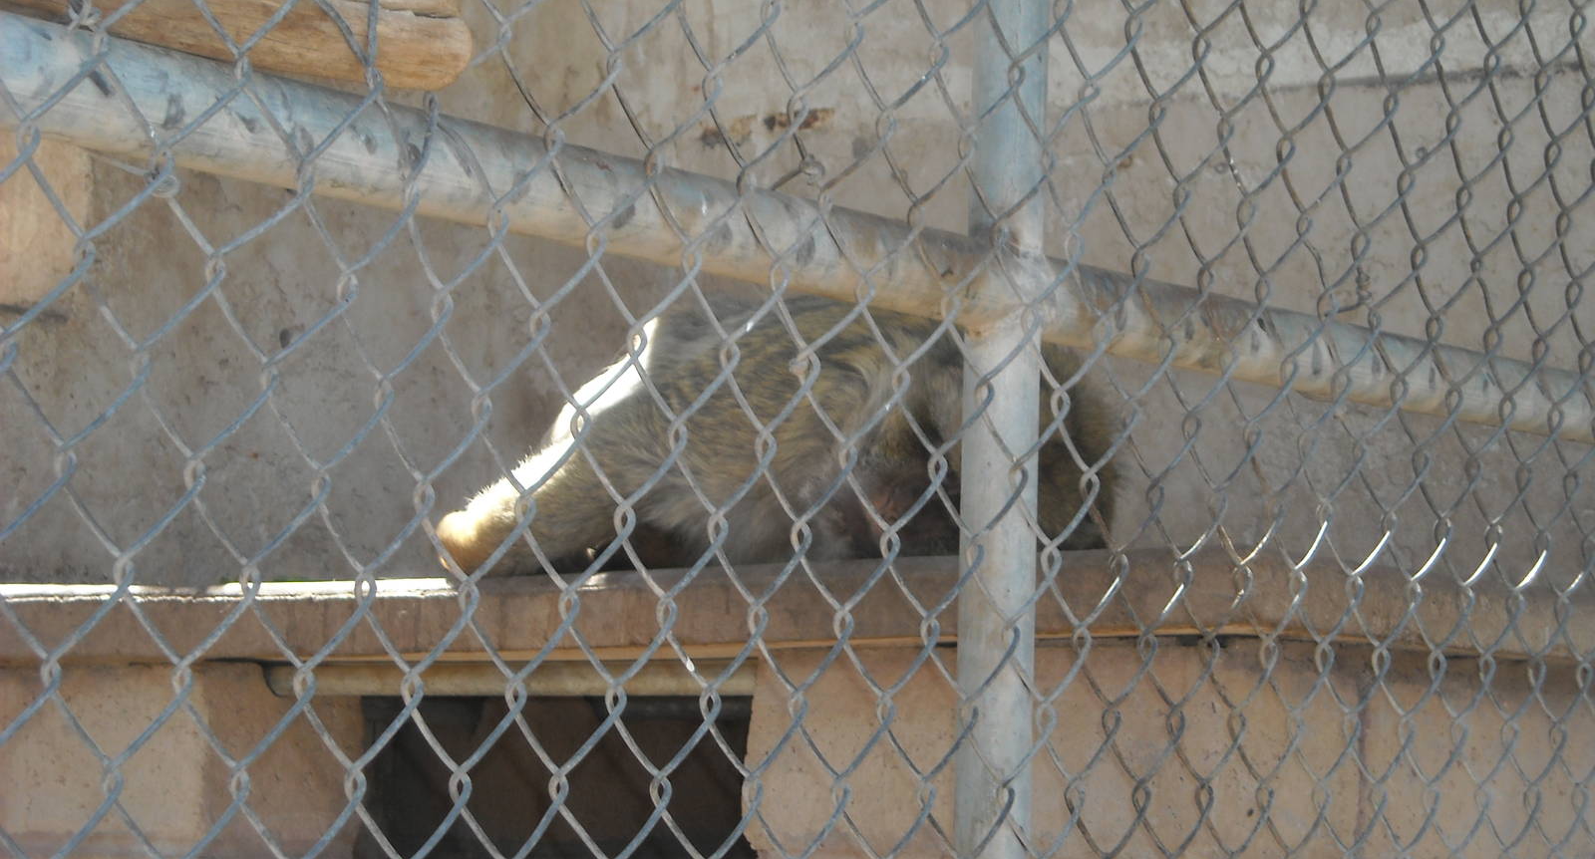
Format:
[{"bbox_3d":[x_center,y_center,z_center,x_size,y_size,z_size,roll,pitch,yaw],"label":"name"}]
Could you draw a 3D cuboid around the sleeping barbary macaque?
[{"bbox_3d":[-0.023,0.002,4.500,0.640,0.270,0.340,-3,-7,35],"label":"sleeping barbary macaque"}]

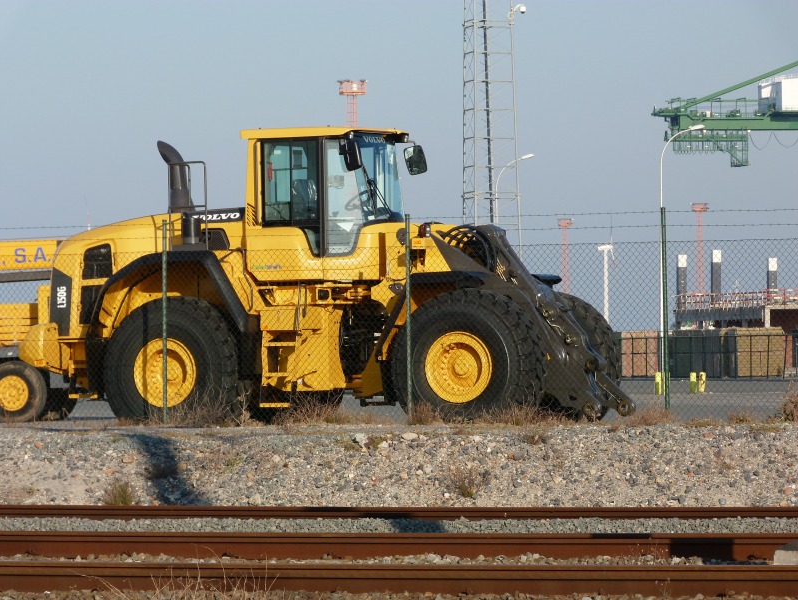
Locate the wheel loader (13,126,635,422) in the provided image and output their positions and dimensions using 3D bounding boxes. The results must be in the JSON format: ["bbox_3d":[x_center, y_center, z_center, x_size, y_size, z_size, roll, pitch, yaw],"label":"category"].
[{"bbox_3d":[-0.707,-0.190,70.521,7.300,3.570,2.960,-1,0,23],"label":"wheel loader"}]

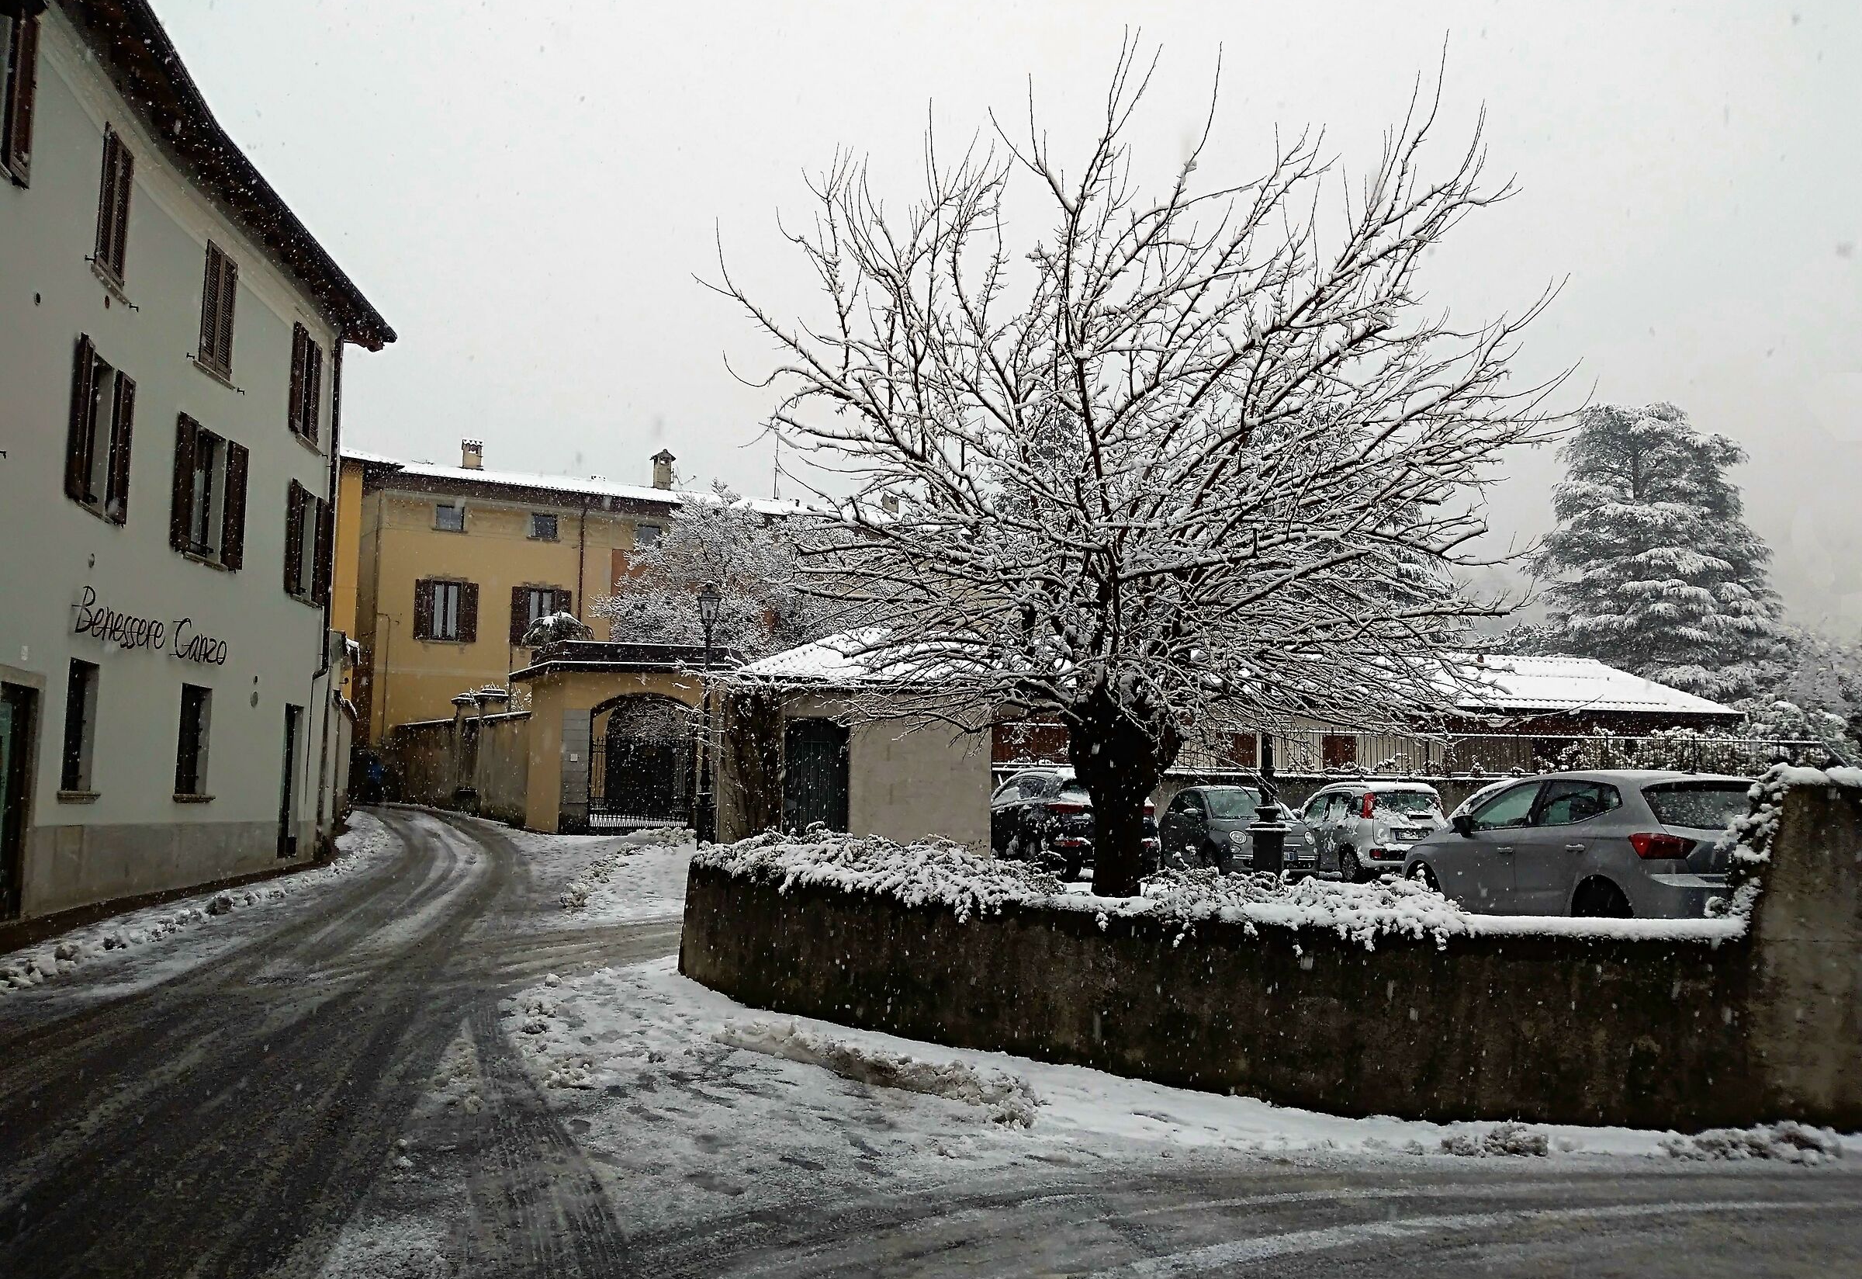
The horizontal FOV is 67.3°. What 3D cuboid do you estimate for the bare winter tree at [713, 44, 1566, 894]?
[{"bbox_3d":[1.589,-1.216,10.700,6.200,7.008,6.000,0,-6,8],"label":"bare winter tree"}]

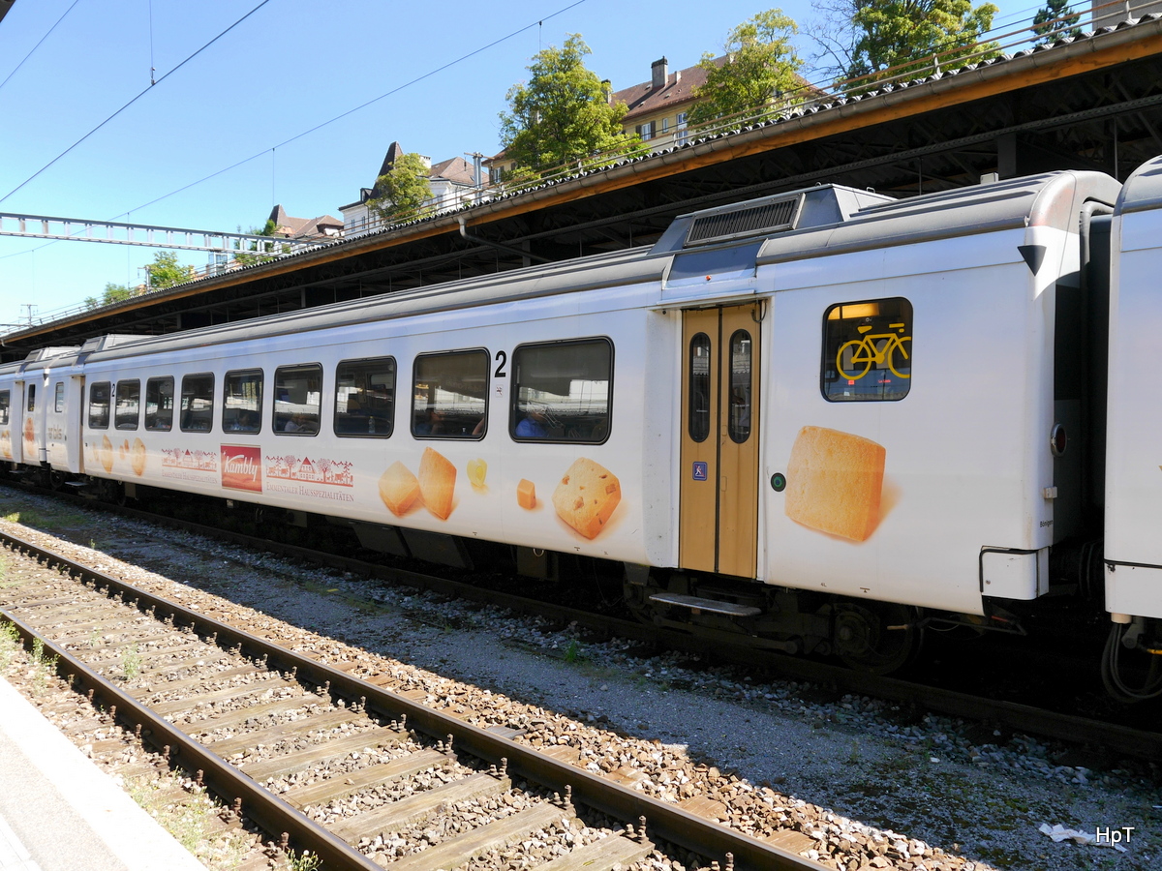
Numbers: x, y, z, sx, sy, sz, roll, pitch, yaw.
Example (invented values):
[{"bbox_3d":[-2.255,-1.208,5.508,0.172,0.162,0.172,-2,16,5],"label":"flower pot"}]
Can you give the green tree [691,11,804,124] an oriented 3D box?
[{"bbox_3d":[9.323,-19.085,52.463,6.573,9.300,6.573,-1,2,10],"label":"green tree"}]

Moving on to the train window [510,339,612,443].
[{"bbox_3d":[-0.202,-0.424,9.184,0.080,1.017,1.532,3,-1,-42],"label":"train window"}]

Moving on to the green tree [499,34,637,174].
[{"bbox_3d":[-0.775,-21.227,63.373,9.370,11.500,9.370,-1,2,0],"label":"green tree"}]

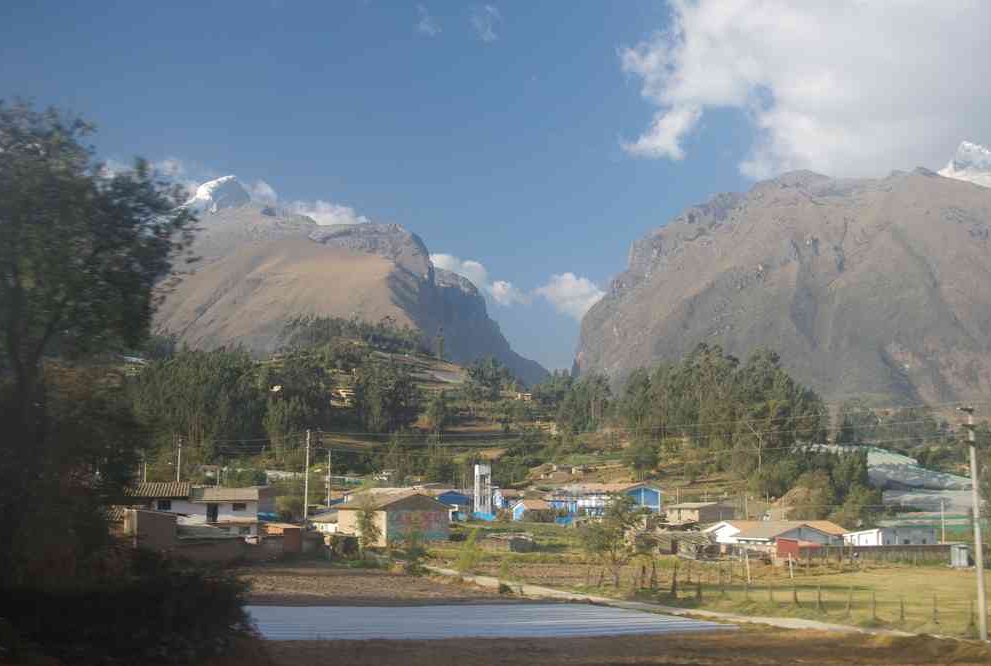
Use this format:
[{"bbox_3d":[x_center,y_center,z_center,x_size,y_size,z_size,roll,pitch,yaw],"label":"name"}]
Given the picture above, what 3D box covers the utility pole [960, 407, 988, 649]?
[{"bbox_3d":[22.171,8.781,53.899,0.900,10.600,0.400,7,-11,-37],"label":"utility pole"}]

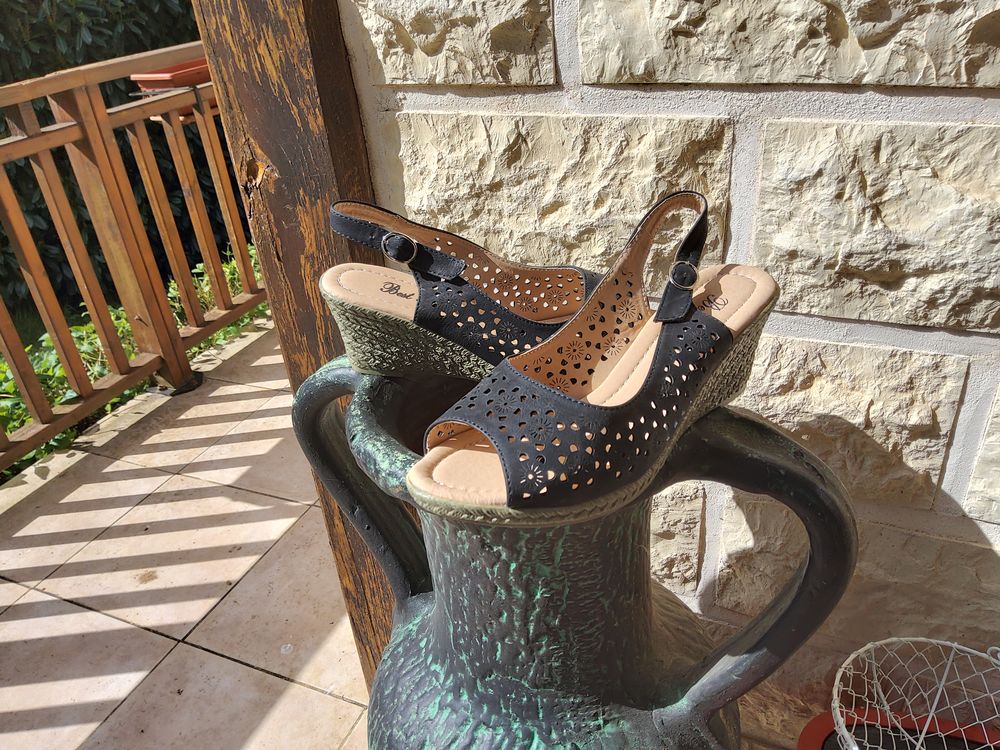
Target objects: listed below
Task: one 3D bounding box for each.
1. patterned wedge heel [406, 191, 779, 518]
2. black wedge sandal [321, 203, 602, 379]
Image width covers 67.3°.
[{"bbox_3d":[0.059,-0.020,0.373,0.238,0.119,0.090,-22,34,-30],"label":"patterned wedge heel"},{"bbox_3d":[0.003,-0.058,0.462,0.238,0.113,0.090,-2,36,8],"label":"black wedge sandal"}]

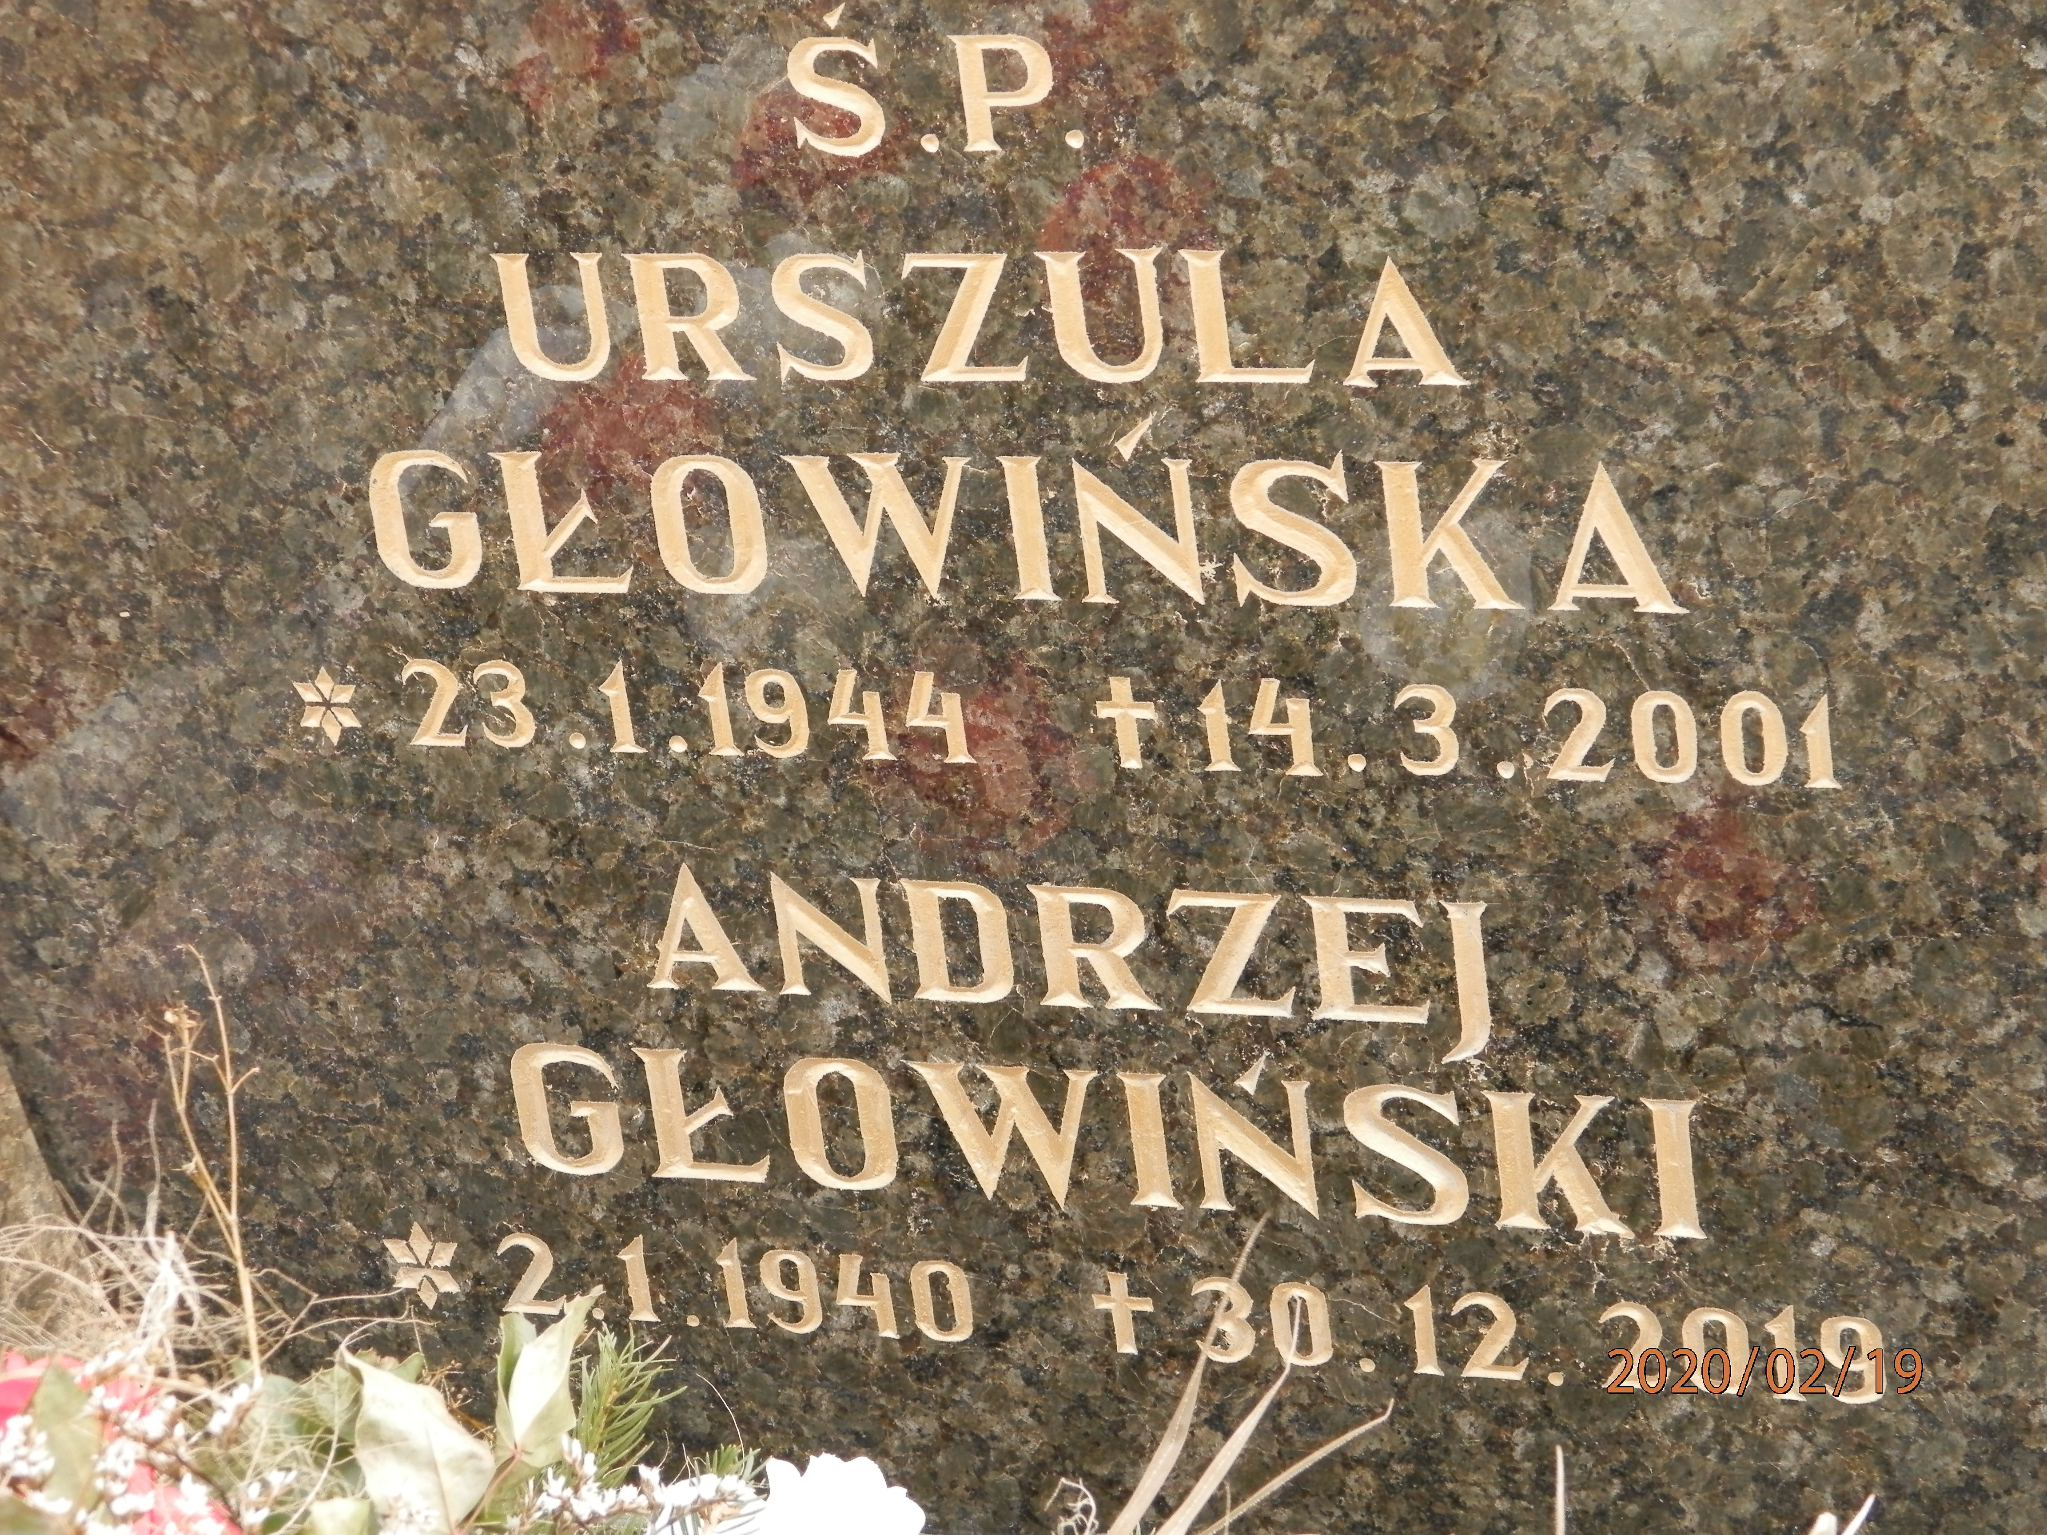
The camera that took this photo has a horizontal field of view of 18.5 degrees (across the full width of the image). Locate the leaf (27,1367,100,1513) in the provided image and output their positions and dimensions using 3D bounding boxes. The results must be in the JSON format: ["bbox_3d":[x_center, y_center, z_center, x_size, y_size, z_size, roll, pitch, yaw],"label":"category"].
[{"bbox_3d":[-0.317,0.222,2.070,0.025,0.044,0.020,-9,25,0],"label":"leaf"}]

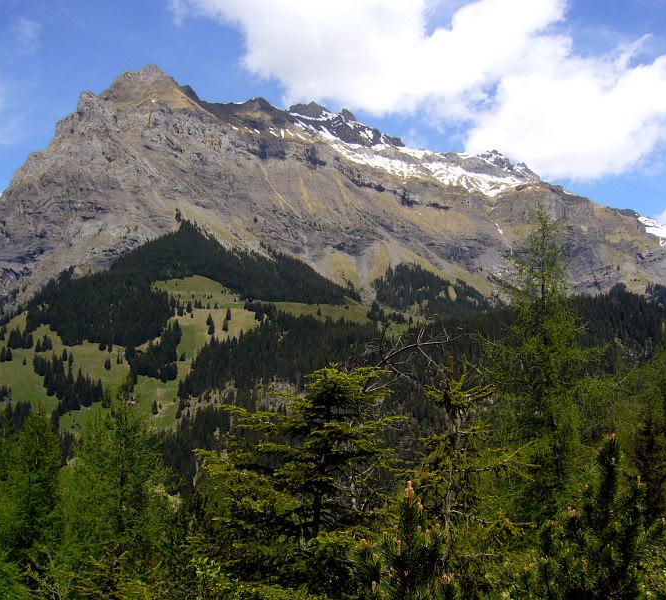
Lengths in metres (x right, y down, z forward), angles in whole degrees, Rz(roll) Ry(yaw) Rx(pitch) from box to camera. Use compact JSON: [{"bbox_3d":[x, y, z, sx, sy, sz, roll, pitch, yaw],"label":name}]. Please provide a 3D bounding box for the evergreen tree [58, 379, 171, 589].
[{"bbox_3d":[-5.673,4.764,21.000,2.871,5.452,2.871,0,-6,0],"label":"evergreen tree"}]

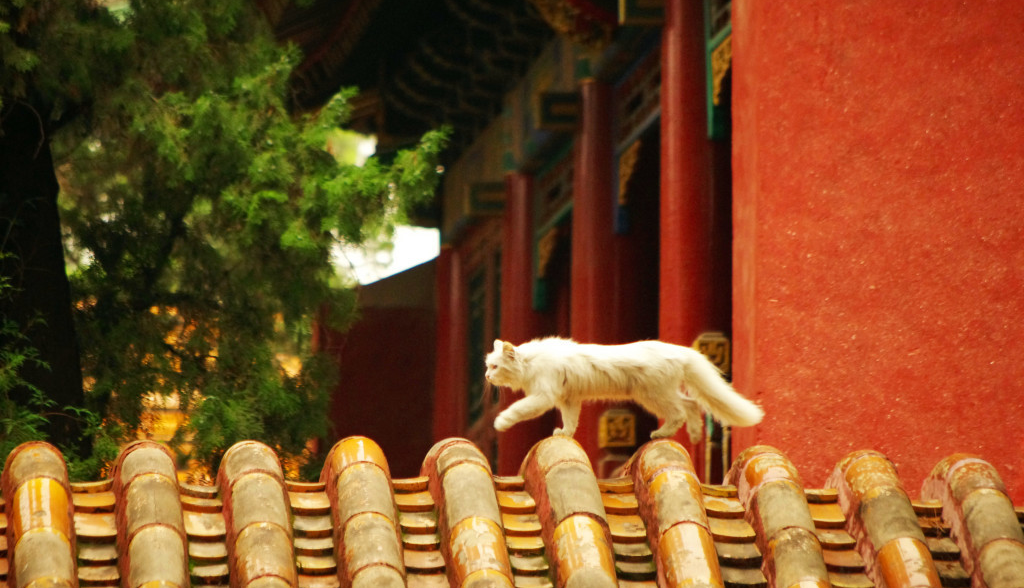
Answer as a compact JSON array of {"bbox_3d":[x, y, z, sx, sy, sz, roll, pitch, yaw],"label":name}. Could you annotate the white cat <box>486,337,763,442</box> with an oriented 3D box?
[{"bbox_3d":[0.273,0.232,20.700,0.655,0.255,0.160,1,-6,-9],"label":"white cat"}]

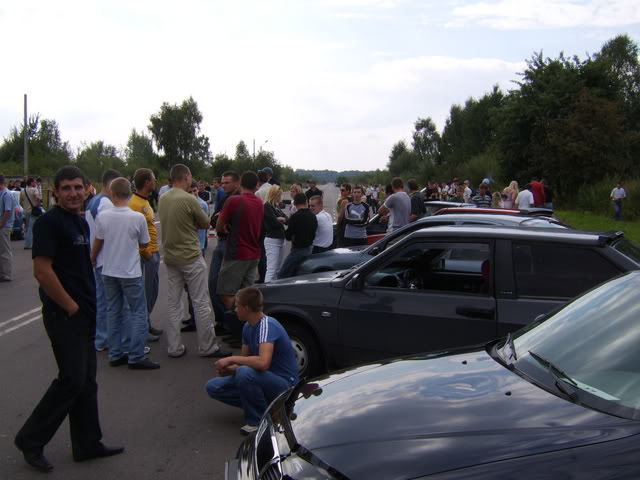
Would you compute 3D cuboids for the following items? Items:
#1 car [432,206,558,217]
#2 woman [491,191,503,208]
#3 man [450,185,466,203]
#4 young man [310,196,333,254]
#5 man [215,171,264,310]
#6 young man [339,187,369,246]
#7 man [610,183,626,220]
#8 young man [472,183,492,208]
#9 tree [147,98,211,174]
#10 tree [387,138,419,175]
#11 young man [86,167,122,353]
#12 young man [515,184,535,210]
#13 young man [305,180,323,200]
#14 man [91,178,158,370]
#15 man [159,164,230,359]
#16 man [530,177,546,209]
[{"bbox_3d":[2.360,0.107,9.629,4.000,1.390,1.660,2,6,8],"label":"car"},{"bbox_3d":[3.933,-0.316,12.877,0.460,1.520,0.340,1,6,0],"label":"woman"},{"bbox_3d":[3.106,-0.380,12.884,0.480,1.660,0.340,2,6,15],"label":"man"},{"bbox_3d":[0.003,0.113,8.323,0.500,1.520,0.520,6,8,41],"label":"young man"},{"bbox_3d":[-0.833,0.168,6.090,0.520,1.780,0.420,-4,7,-38],"label":"man"},{"bbox_3d":[0.532,-0.011,8.814,0.500,1.680,0.380,1,6,5],"label":"young man"},{"bbox_3d":[14.349,-1.850,27.549,0.620,1.780,0.360,2,6,23],"label":"man"},{"bbox_3d":[3.540,-0.376,12.687,0.500,1.720,0.360,2,6,10],"label":"young man"},{"bbox_3d":[-18.058,-12.062,74.187,8.000,13.200,7.500,0,5,0],"label":"tree"},{"bbox_3d":[17.637,-15.706,121.053,6.400,11.500,6.000,0,5,0],"label":"tree"},{"bbox_3d":[-2.062,0.178,5.840,0.440,1.790,0.520,-5,8,-42],"label":"young man"},{"bbox_3d":[6.173,-0.836,17.299,0.560,1.720,0.360,1,6,6],"label":"young man"},{"bbox_3d":[-0.181,-0.747,16.002,0.520,1.790,0.340,1,6,14],"label":"young man"},{"bbox_3d":[-1.784,0.303,5.205,0.560,1.720,0.420,1,6,3],"label":"man"},{"bbox_3d":[-1.227,0.202,5.570,0.580,1.830,0.480,4,7,30],"label":"man"},{"bbox_3d":[6.204,-0.906,16.390,0.500,1.780,0.380,2,6,8],"label":"man"}]

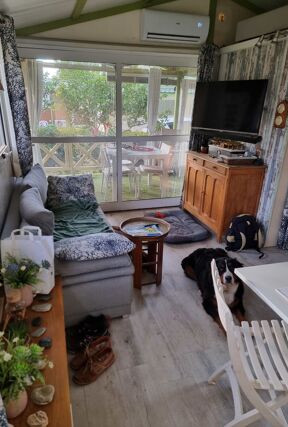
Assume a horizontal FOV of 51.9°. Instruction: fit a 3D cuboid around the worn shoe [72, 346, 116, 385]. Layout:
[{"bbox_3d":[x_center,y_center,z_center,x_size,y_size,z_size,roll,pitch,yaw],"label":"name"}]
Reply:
[{"bbox_3d":[-0.306,0.907,1.806,0.280,0.110,0.107,-18,28,-40],"label":"worn shoe"}]

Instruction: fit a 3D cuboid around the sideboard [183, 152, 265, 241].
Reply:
[{"bbox_3d":[0.942,-0.280,3.754,0.471,0.857,1.025,-6,23,-17],"label":"sideboard"}]

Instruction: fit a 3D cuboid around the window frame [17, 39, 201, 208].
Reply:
[{"bbox_3d":[-0.353,-0.963,4.071,2.262,1.959,0.100,-5,22,-16],"label":"window frame"}]

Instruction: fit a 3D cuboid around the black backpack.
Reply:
[{"bbox_3d":[1.131,0.197,3.311,0.360,0.420,0.280,14,25,30],"label":"black backpack"}]

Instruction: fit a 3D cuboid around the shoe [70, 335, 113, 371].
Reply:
[{"bbox_3d":[-0.334,0.852,1.848,0.275,0.104,0.100,-15,27,-36],"label":"shoe"}]

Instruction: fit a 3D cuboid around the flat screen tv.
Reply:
[{"bbox_3d":[0.961,-1.242,3.437,0.061,0.543,0.934,-16,28,-37],"label":"flat screen tv"}]

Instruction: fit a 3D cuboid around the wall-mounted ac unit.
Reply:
[{"bbox_3d":[0.377,-2.264,3.637,0.830,0.300,0.205,-5,22,-16],"label":"wall-mounted ac unit"}]

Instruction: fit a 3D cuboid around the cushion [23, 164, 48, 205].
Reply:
[{"bbox_3d":[-1.109,-0.300,3.051,0.138,0.406,0.406,-10,21,7],"label":"cushion"}]

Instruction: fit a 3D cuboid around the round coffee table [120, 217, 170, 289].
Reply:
[{"bbox_3d":[0.008,0.356,2.552,0.401,0.520,0.401,1,22,0],"label":"round coffee table"}]

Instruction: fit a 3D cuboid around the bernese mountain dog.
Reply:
[{"bbox_3d":[0.632,0.484,2.484,0.430,0.450,0.880,-2,21,-9],"label":"bernese mountain dog"}]

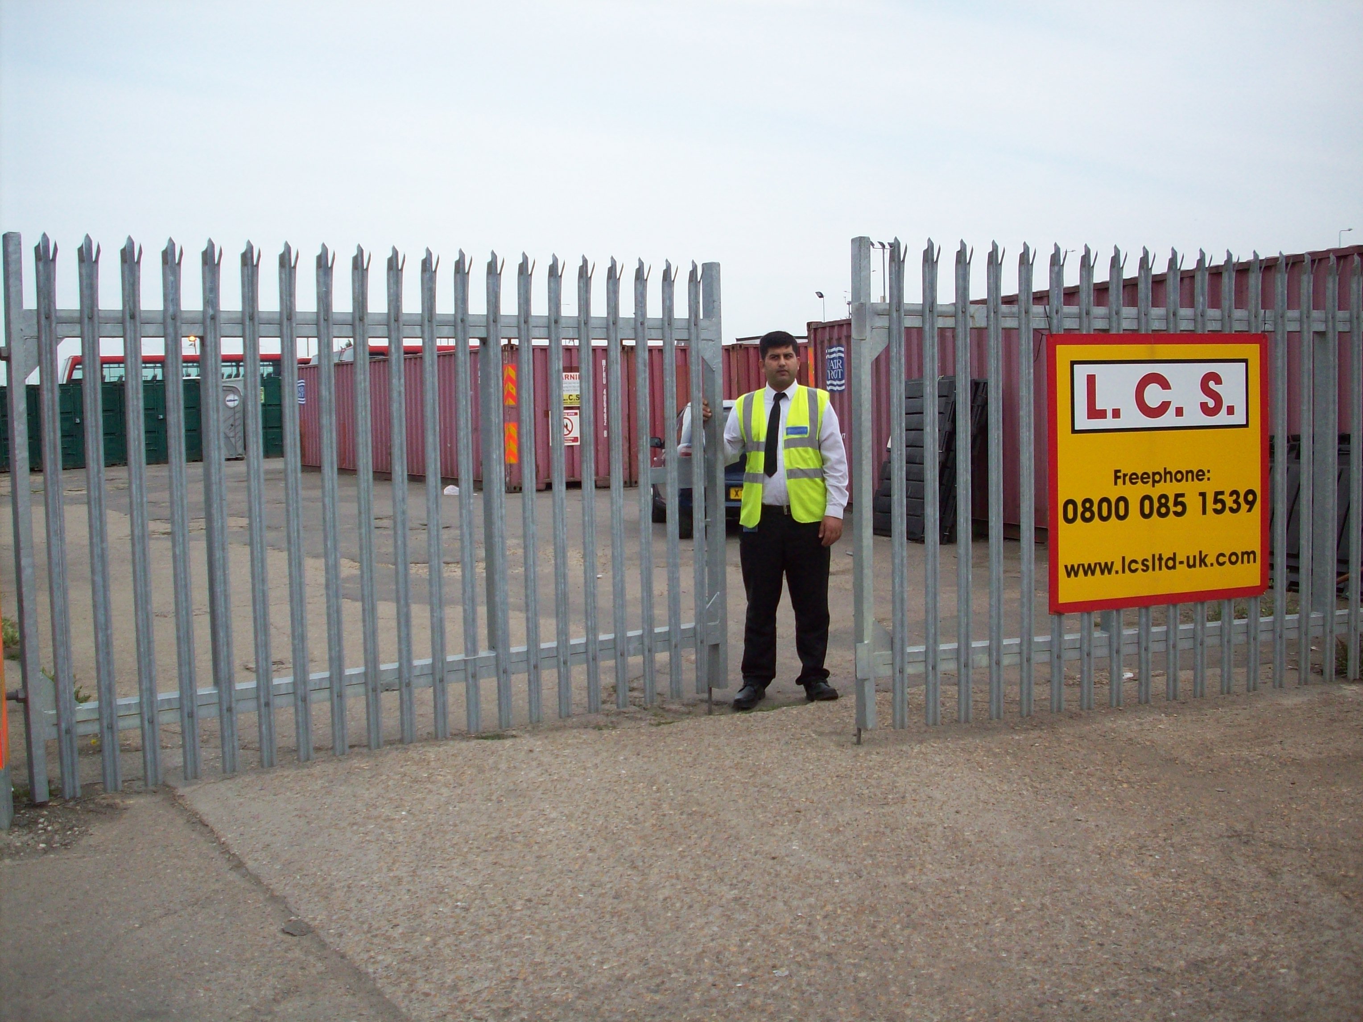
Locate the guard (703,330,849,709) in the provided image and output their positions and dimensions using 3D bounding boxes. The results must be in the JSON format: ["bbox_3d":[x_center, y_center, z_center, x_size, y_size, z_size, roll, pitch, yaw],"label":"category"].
[{"bbox_3d":[0.440,0.025,6.790,0.680,1.730,0.450,-1,4,8],"label":"guard"}]

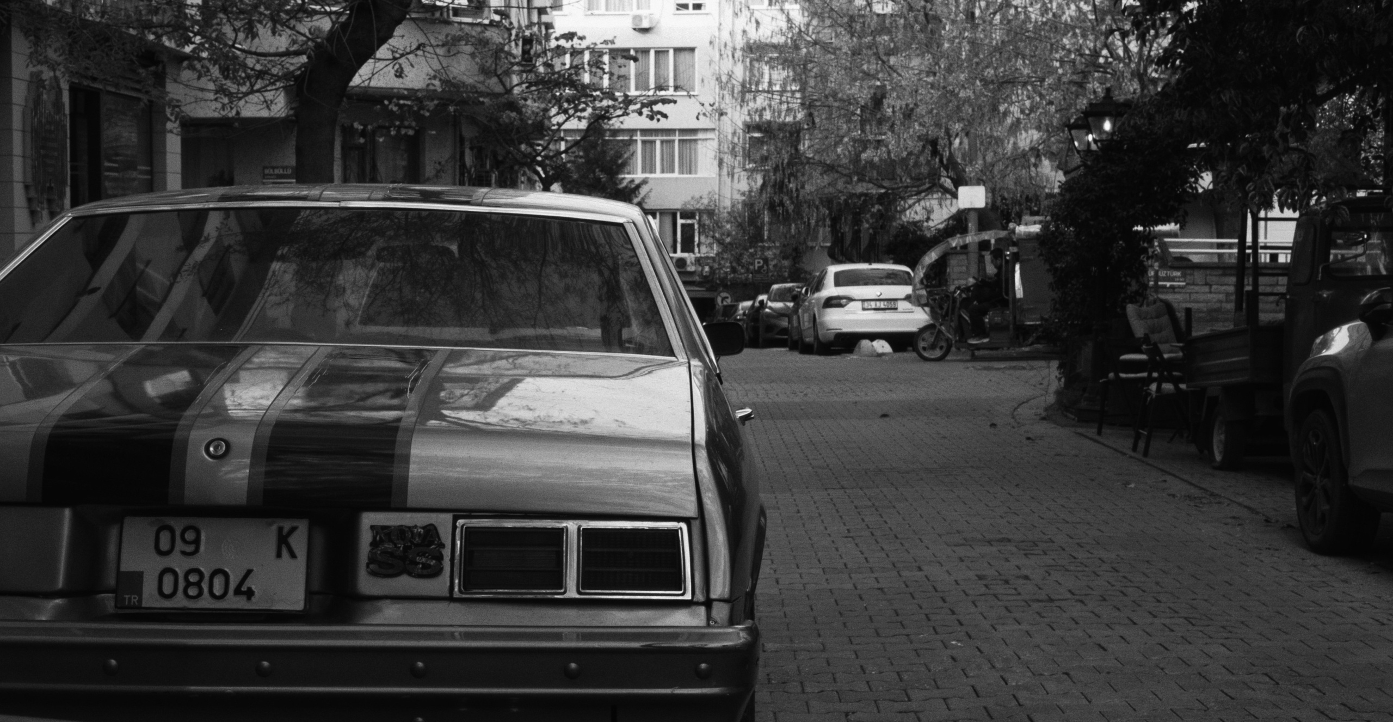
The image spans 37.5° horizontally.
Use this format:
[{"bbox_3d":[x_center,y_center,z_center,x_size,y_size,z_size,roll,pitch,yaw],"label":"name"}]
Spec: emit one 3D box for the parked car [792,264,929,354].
[{"bbox_3d":[2.700,-0.860,33.000,1.840,1.465,4.750,0,2,-1],"label":"parked car"}]

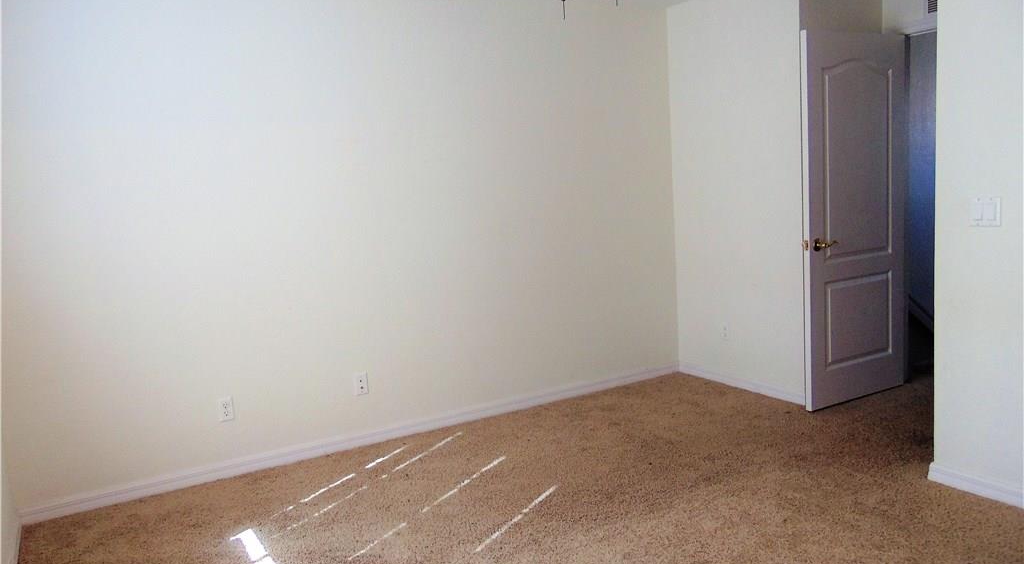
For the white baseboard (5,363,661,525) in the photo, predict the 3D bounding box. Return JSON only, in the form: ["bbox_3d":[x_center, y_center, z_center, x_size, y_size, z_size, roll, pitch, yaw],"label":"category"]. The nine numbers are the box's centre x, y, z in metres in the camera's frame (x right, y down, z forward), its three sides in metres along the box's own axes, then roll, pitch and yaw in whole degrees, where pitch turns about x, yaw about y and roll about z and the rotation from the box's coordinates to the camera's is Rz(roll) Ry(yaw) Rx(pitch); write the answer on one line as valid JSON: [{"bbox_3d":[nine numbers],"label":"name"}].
[{"bbox_3d":[-0.504,0.815,4.208,3.857,0.077,0.016,-8,8,-29],"label":"white baseboard"}]

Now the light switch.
[{"bbox_3d":[1.814,-0.268,2.840,0.010,0.115,0.116,-8,8,-29],"label":"light switch"}]

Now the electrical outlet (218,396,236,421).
[{"bbox_3d":[-1.412,0.632,3.658,0.071,0.115,0.009,-8,8,-29],"label":"electrical outlet"}]

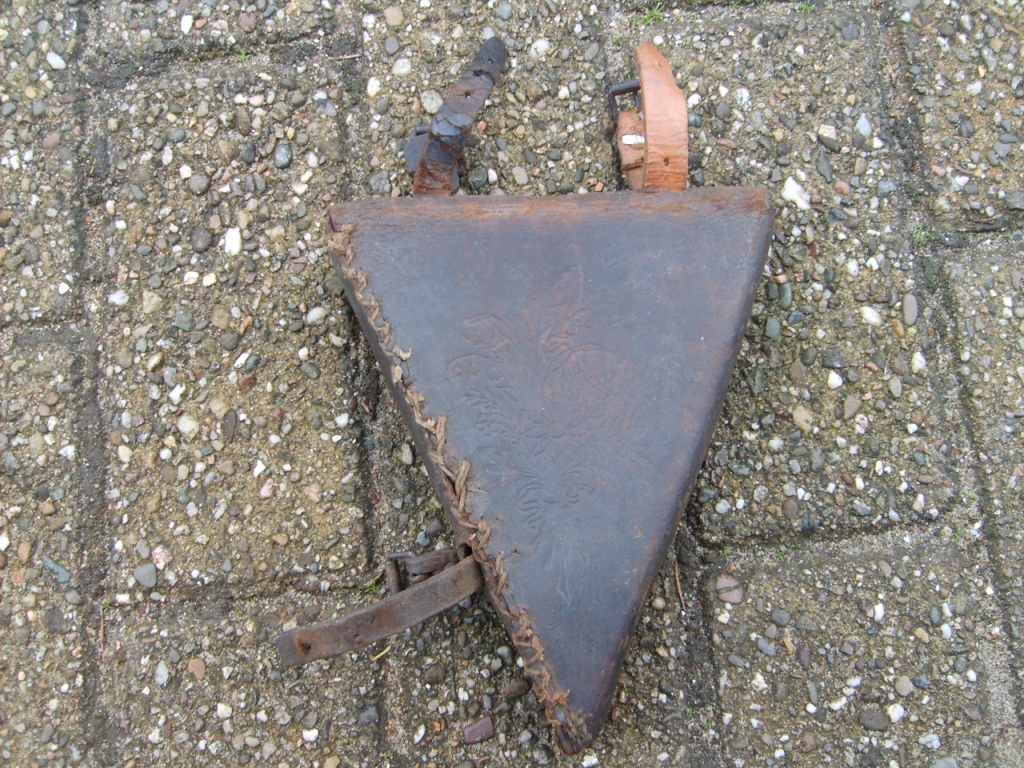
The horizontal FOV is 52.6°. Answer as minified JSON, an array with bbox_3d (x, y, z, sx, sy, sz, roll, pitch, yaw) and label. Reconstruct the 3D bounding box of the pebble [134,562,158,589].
[{"bbox_3d":[-0.141,0.074,0.399,0.009,0.005,0.009,-5,78,3],"label":"pebble"}]

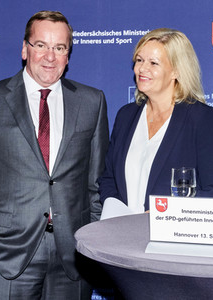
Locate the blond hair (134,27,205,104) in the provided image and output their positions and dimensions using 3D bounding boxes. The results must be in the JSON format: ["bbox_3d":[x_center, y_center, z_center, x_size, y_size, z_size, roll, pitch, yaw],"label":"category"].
[{"bbox_3d":[0.234,-0.311,1.630,0.240,0.280,0.250,5,2,38],"label":"blond hair"}]

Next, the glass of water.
[{"bbox_3d":[0.213,0.123,1.200,0.070,0.145,0.070,0,2,0],"label":"glass of water"}]

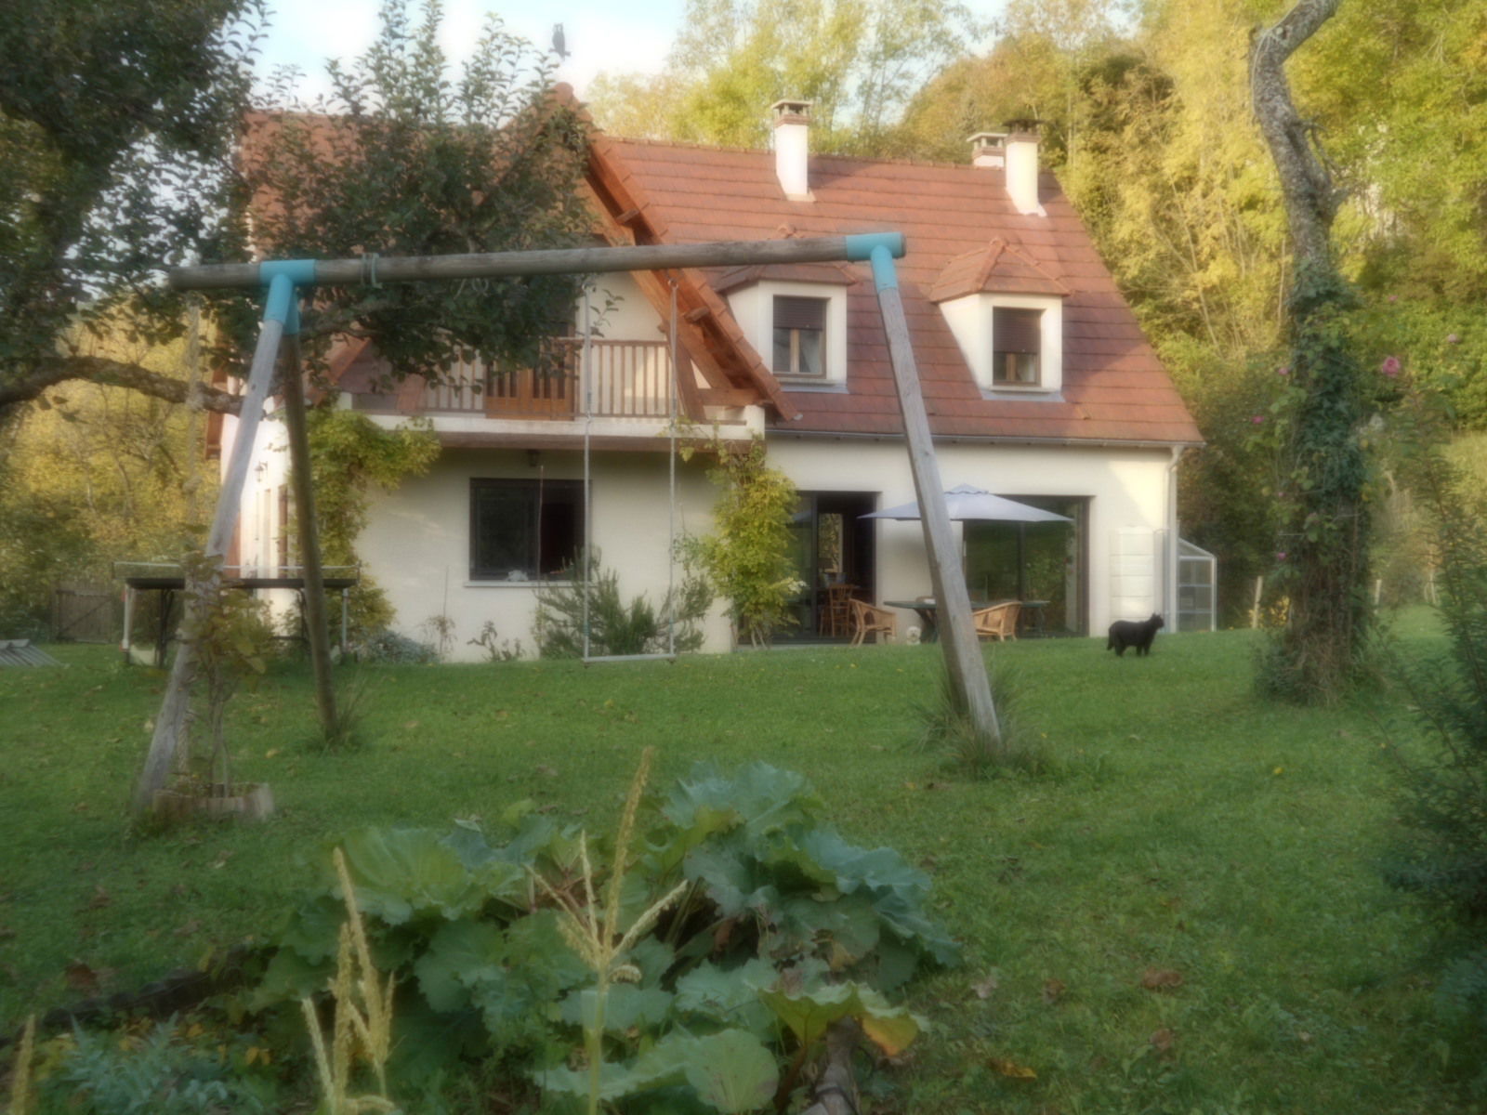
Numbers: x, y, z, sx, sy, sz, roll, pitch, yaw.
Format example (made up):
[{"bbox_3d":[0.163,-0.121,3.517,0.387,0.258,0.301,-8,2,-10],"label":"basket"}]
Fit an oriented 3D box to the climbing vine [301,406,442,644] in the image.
[{"bbox_3d":[-4.934,-0.419,28.200,1.850,3.100,1.000,0,0,-19],"label":"climbing vine"}]

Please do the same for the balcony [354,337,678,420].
[{"bbox_3d":[-3.013,-2.271,27.847,4.217,1.080,1.100,0,0,-19],"label":"balcony"}]

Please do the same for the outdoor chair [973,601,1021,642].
[{"bbox_3d":[3.560,0.945,30.400,0.620,0.700,0.620,0,0,28],"label":"outdoor chair"}]

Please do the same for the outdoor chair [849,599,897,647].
[{"bbox_3d":[1.821,0.931,30.200,0.620,0.700,0.620,0,0,-19],"label":"outdoor chair"}]

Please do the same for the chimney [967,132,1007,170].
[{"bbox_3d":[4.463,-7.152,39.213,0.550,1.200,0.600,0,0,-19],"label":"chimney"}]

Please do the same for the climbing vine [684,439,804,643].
[{"bbox_3d":[0.008,-0.221,30.200,1.500,3.000,1.000,0,0,-19],"label":"climbing vine"}]

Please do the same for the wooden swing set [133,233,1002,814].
[{"bbox_3d":[-0.800,-0.175,10.300,4.000,2.600,2.050,0,0,3],"label":"wooden swing set"}]

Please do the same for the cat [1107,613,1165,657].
[{"bbox_3d":[3.468,0.692,19.000,0.510,0.385,0.170,0,0,0],"label":"cat"}]

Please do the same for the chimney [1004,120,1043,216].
[{"bbox_3d":[4.880,-6.736,37.368,0.500,1.614,0.580,0,0,-19],"label":"chimney"}]

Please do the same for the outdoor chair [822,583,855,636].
[{"bbox_3d":[1.490,0.827,33.600,0.430,0.870,0.450,0,0,-29],"label":"outdoor chair"}]

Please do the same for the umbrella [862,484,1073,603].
[{"bbox_3d":[3.151,0.124,30.294,2.950,2.330,2.950,0,0,0],"label":"umbrella"}]

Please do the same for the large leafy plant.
[{"bbox_3d":[-0.343,0.936,5.400,1.750,0.720,1.600,0,0,0],"label":"large leafy plant"}]

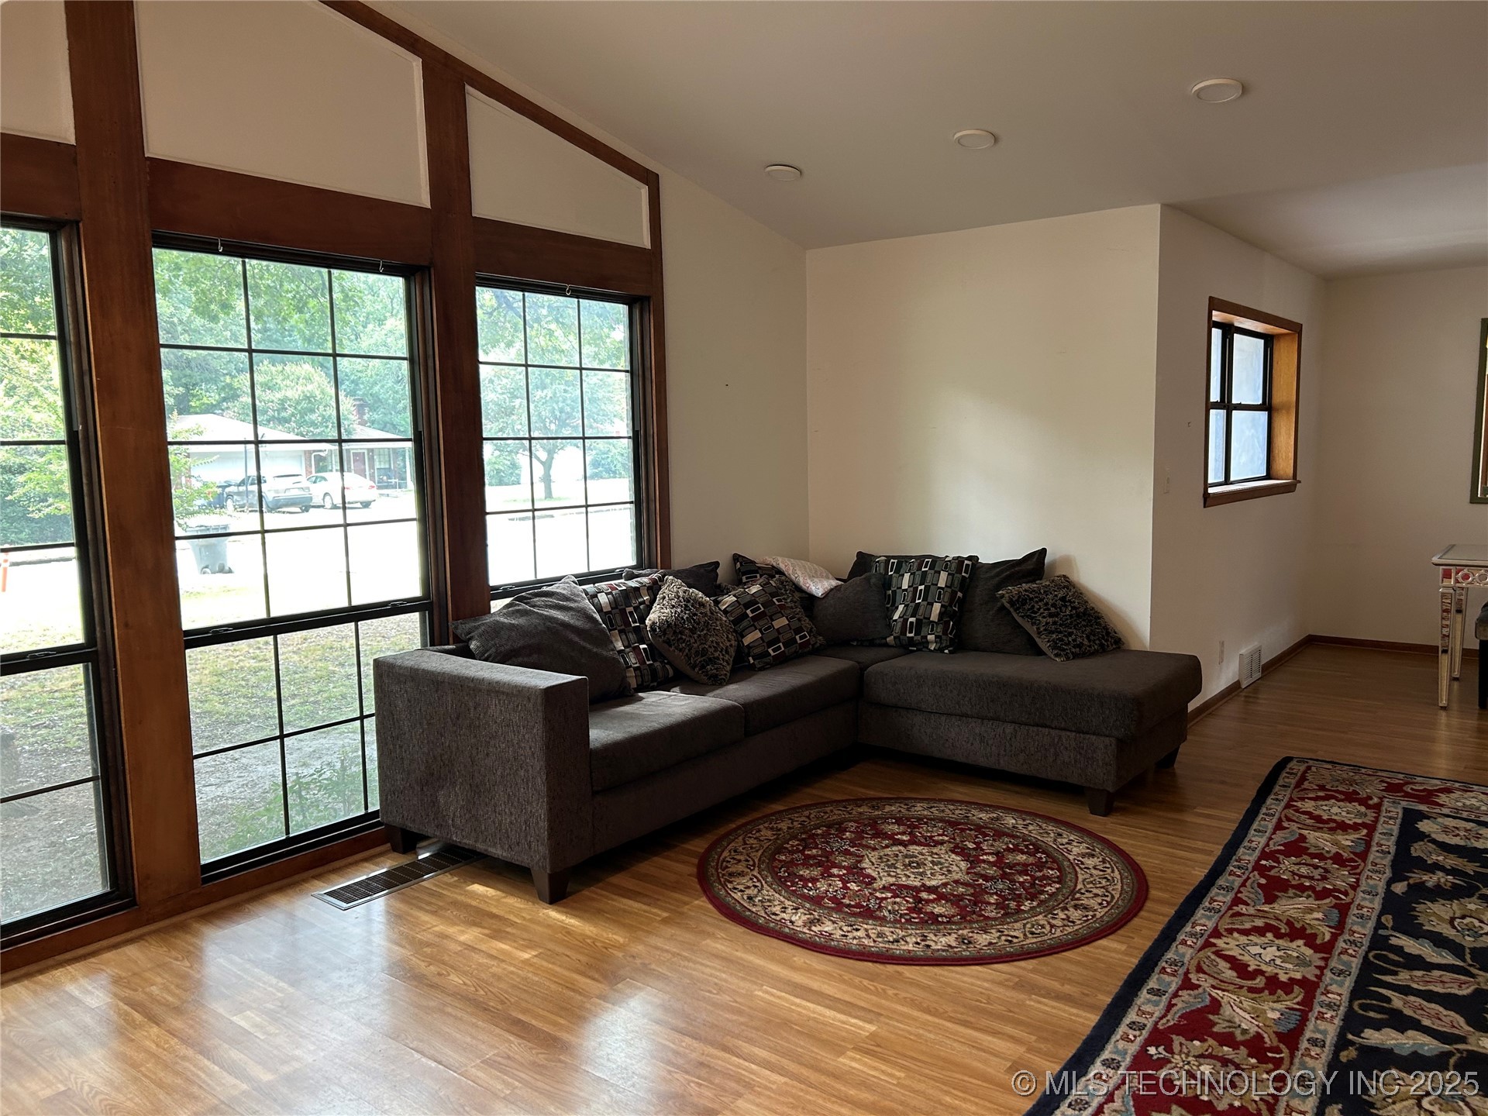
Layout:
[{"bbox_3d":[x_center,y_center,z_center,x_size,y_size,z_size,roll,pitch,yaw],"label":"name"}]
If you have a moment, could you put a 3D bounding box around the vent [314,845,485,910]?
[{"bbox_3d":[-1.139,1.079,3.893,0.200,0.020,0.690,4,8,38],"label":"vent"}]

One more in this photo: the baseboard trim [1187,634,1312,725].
[{"bbox_3d":[2.915,0.696,6.458,0.025,0.066,3.183,4,8,38],"label":"baseboard trim"}]

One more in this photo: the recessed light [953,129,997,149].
[{"bbox_3d":[0.903,-1.634,4.361,0.168,0.025,0.168,5,-2,0],"label":"recessed light"}]

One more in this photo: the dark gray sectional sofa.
[{"bbox_3d":[0.326,0.636,4.480,2.124,0.708,2.699,4,8,38],"label":"dark gray sectional sofa"}]

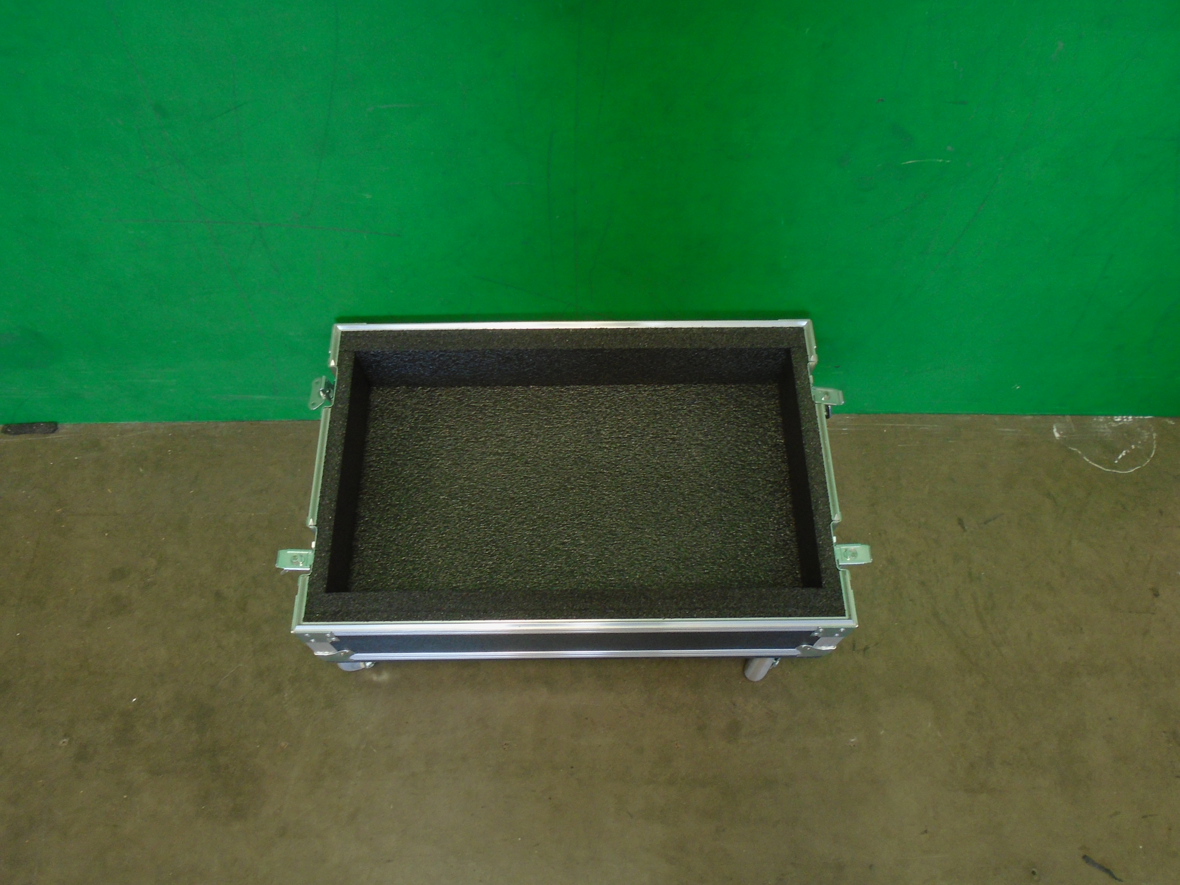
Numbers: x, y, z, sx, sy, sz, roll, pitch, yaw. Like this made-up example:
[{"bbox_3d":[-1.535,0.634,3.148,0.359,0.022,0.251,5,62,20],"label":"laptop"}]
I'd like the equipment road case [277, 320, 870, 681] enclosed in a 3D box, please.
[{"bbox_3d":[-0.022,0.109,1.433,0.793,0.354,0.488,-1,63,0],"label":"equipment road case"}]

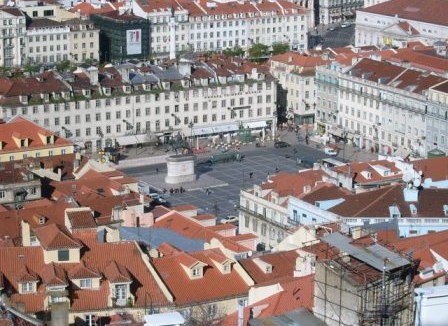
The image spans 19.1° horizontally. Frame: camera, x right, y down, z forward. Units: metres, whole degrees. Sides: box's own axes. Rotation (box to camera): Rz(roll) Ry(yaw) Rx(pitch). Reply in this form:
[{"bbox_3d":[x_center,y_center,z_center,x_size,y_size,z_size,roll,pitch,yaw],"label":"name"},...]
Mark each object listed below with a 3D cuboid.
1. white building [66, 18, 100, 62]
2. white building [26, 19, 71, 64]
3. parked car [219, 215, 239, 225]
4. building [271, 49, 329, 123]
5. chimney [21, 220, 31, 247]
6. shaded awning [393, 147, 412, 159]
[{"bbox_3d":[-54.160,-44.200,496.610,11.450,20.000,12.500,-8,16,-28],"label":"white building"},{"bbox_3d":[-66.520,-42.900,489.780,16.670,20.710,12.500,-8,16,-28],"label":"white building"},{"bbox_3d":[1.460,13.330,308.190,4.300,1.460,1.770,-8,16,-28],"label":"parked car"},{"bbox_3d":[24.450,-24.310,418.630,10.500,20.500,19.070,-8,16,-28],"label":"building"},{"bbox_3d":[-21.250,7.690,143.350,0.820,3.100,0.750,-3,15,-14],"label":"chimney"},{"bbox_3d":[48.590,-2.820,364.750,2.200,2.040,5.890,-8,16,-28],"label":"shaded awning"}]

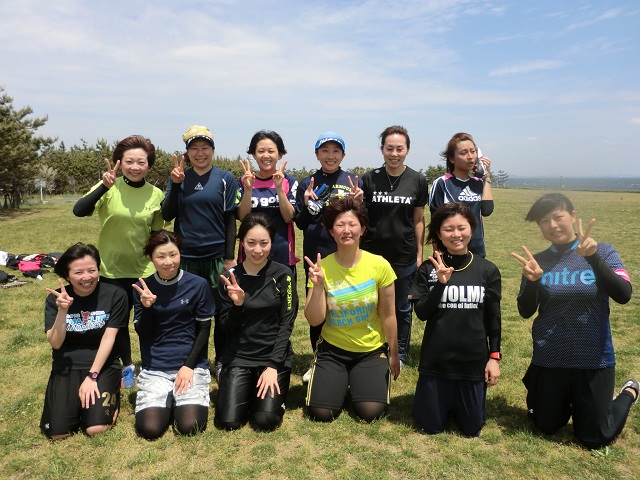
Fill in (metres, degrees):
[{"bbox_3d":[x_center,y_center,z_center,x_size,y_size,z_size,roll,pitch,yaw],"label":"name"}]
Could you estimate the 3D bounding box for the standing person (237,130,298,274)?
[{"bbox_3d":[-0.335,0.090,3.219,0.402,1.561,0.360,0,7,-4],"label":"standing person"}]

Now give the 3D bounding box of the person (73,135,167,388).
[{"bbox_3d":[-1.234,0.126,3.071,0.561,1.522,0.380,-2,7,-14],"label":"person"}]

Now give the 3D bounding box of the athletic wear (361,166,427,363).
[{"bbox_3d":[0.507,0.146,3.417,0.442,1.284,0.270,1,7,9],"label":"athletic wear"}]

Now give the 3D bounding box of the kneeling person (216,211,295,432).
[{"bbox_3d":[-0.344,0.389,2.745,0.433,1.085,0.620,0,7,1],"label":"kneeling person"}]

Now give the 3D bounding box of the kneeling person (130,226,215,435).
[{"bbox_3d":[-0.784,0.442,2.681,0.433,0.995,0.620,-1,7,-8],"label":"kneeling person"}]

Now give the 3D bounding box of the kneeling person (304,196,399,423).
[{"bbox_3d":[0.181,0.338,2.814,0.527,1.170,0.600,1,7,5],"label":"kneeling person"}]

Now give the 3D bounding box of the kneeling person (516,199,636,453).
[{"bbox_3d":[1.316,0.357,2.564,0.580,1.200,0.660,4,8,30],"label":"kneeling person"}]

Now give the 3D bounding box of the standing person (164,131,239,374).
[{"bbox_3d":[-0.760,0.076,3.189,0.487,1.594,0.370,-1,7,-9],"label":"standing person"}]

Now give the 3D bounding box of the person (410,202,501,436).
[{"bbox_3d":[0.734,0.368,2.676,0.464,1.147,0.600,2,7,14],"label":"person"}]

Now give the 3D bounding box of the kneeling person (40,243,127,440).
[{"bbox_3d":[-1.267,0.475,2.683,0.460,0.926,0.630,-2,7,-14],"label":"kneeling person"}]

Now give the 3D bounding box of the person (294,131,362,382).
[{"bbox_3d":[0.054,0.099,3.165,0.427,1.557,0.360,0,7,0],"label":"person"}]

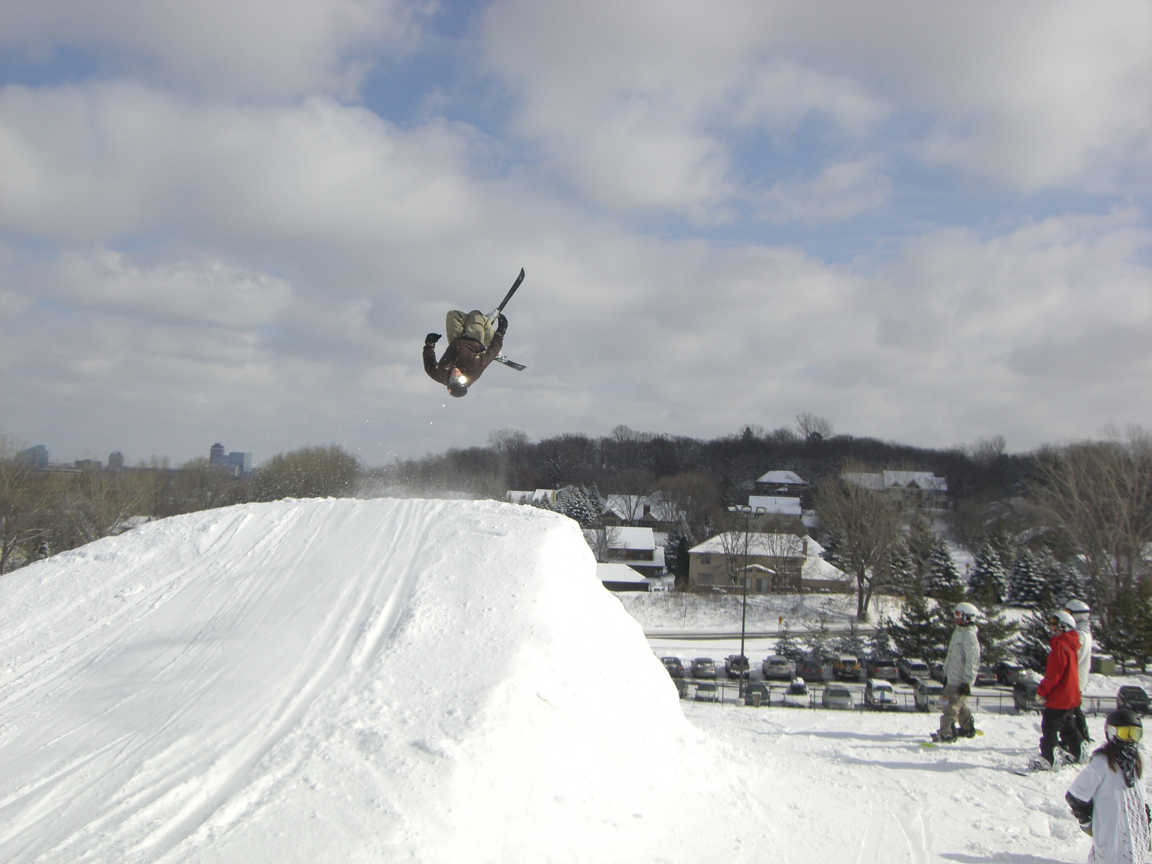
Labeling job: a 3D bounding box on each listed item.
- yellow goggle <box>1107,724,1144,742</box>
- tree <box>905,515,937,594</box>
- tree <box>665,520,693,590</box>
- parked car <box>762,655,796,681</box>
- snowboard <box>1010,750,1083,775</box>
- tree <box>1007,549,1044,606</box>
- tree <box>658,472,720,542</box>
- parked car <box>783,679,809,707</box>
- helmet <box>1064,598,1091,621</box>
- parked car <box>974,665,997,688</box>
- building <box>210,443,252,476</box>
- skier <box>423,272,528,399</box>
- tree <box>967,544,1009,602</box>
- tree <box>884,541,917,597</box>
[{"bbox_3d":[3.609,1.976,8.300,0.190,0.110,0.150,2,-2,-3],"label":"yellow goggle"},{"bbox_3d":[53.698,19.208,197.000,5.470,12.480,5.470,2,-2,0],"label":"tree"},{"bbox_3d":[15.460,18.531,190.000,4.100,10.200,4.100,1,-2,0],"label":"tree"},{"bbox_3d":[15.922,18.193,98.902,1.850,1.650,4.700,1,-2,5],"label":"parked car"},{"bbox_3d":[5.303,3.597,13.936,1.500,0.200,0.290,3,-3,-34],"label":"snowboard"},{"bbox_3d":[58.669,18.842,165.000,4.800,7.800,4.800,1,-2,0],"label":"tree"},{"bbox_3d":[21.408,14.216,235.000,11.540,13.880,11.540,2,-2,0],"label":"tree"},{"bbox_3d":[16.329,19.310,94.000,1.750,1.480,4.500,1,-2,4],"label":"parked car"},{"bbox_3d":[5.793,2.052,14.600,0.290,0.250,0.230,0,-2,26],"label":"helmet"},{"bbox_3d":[33.897,20.215,106.300,1.780,1.450,4.700,1,-2,4],"label":"parked car"},{"bbox_3d":[-627.749,53.199,2300.000,75.000,66.000,45.000,3,-2,-11],"label":"building"},{"bbox_3d":[-1.213,-1.270,16.000,1.250,1.620,1.200,13,-3,1],"label":"skier"},{"bbox_3d":[54.732,18.486,168.103,5.300,8.100,5.300,1,-2,0],"label":"tree"},{"bbox_3d":[47.596,20.210,185.000,5.270,8.430,5.270,2,-2,0],"label":"tree"}]

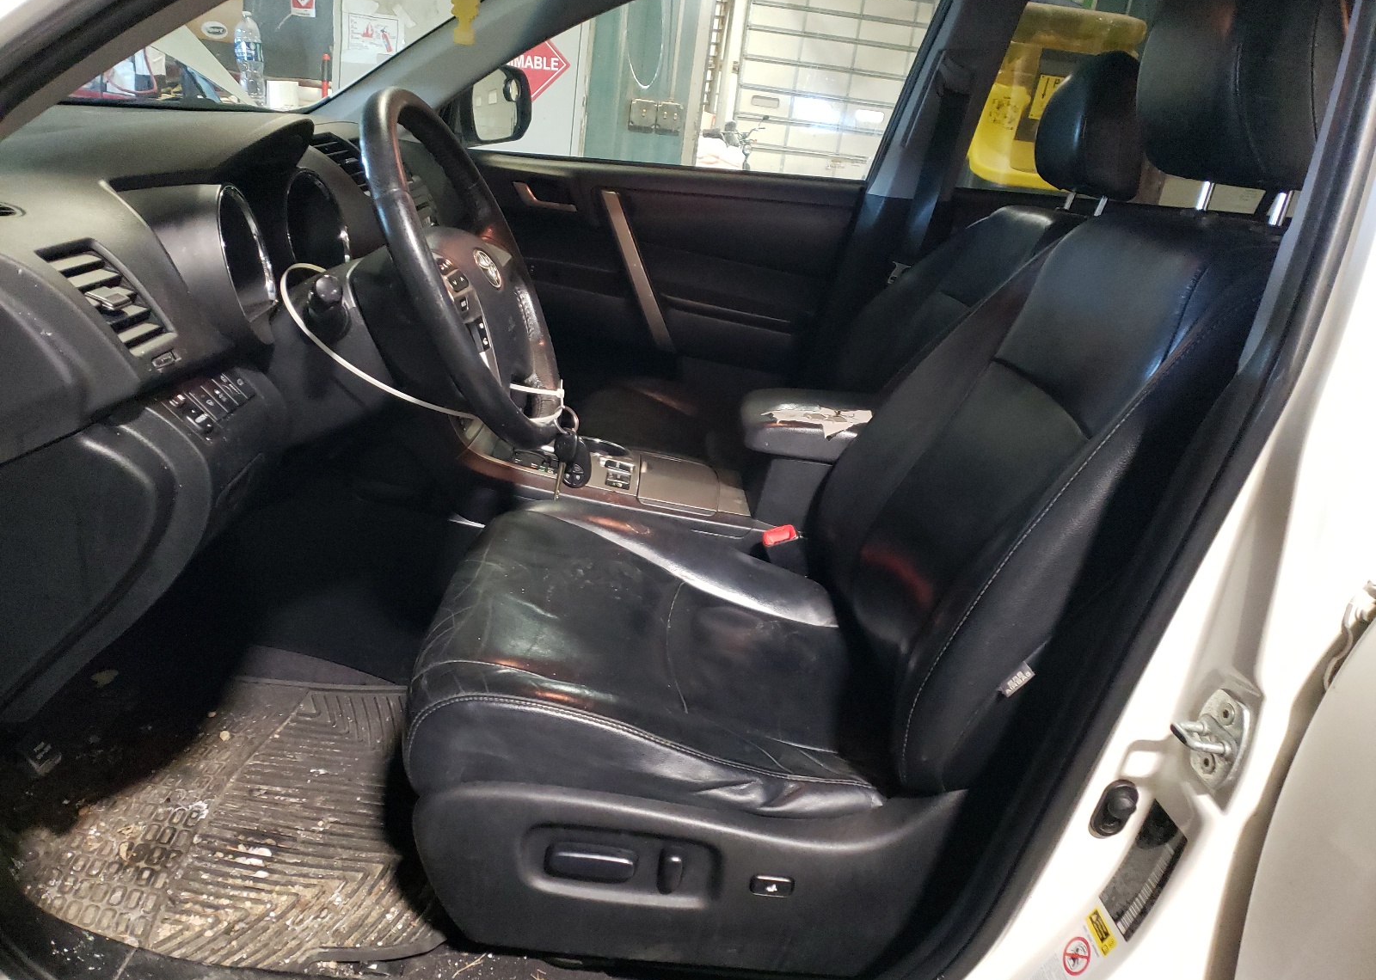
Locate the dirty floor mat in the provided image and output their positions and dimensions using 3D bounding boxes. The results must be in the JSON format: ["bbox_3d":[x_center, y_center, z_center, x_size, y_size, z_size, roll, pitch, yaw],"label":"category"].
[{"bbox_3d":[-0.503,0.338,1.205,0.570,0.050,0.520,7,17,-3],"label":"dirty floor mat"}]

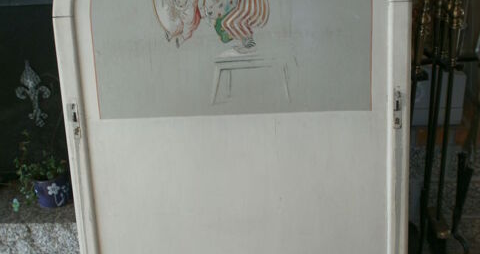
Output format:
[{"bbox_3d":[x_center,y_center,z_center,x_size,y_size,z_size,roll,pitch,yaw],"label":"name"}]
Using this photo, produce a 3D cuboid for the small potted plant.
[{"bbox_3d":[-0.543,0.110,1.383,0.150,0.216,0.130,-2,25,5],"label":"small potted plant"}]

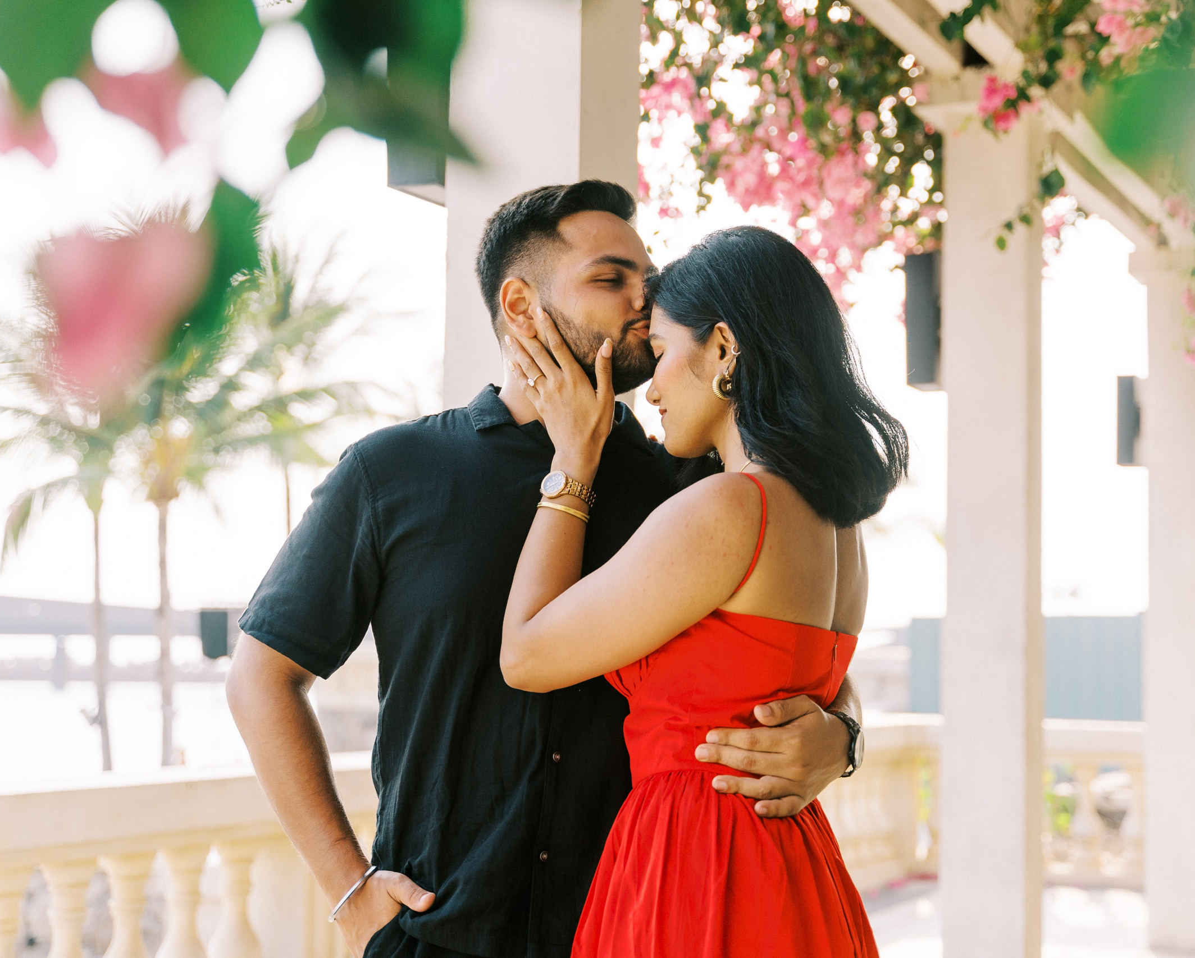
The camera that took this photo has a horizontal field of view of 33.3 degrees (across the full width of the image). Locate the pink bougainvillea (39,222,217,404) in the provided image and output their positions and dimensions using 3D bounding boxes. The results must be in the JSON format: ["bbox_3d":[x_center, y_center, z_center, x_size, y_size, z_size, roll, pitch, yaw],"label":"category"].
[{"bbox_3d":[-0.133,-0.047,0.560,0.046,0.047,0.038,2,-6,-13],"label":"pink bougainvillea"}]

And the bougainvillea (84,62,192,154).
[{"bbox_3d":[-0.143,-0.116,0.620,0.033,0.030,0.029,2,-6,-13],"label":"bougainvillea"}]

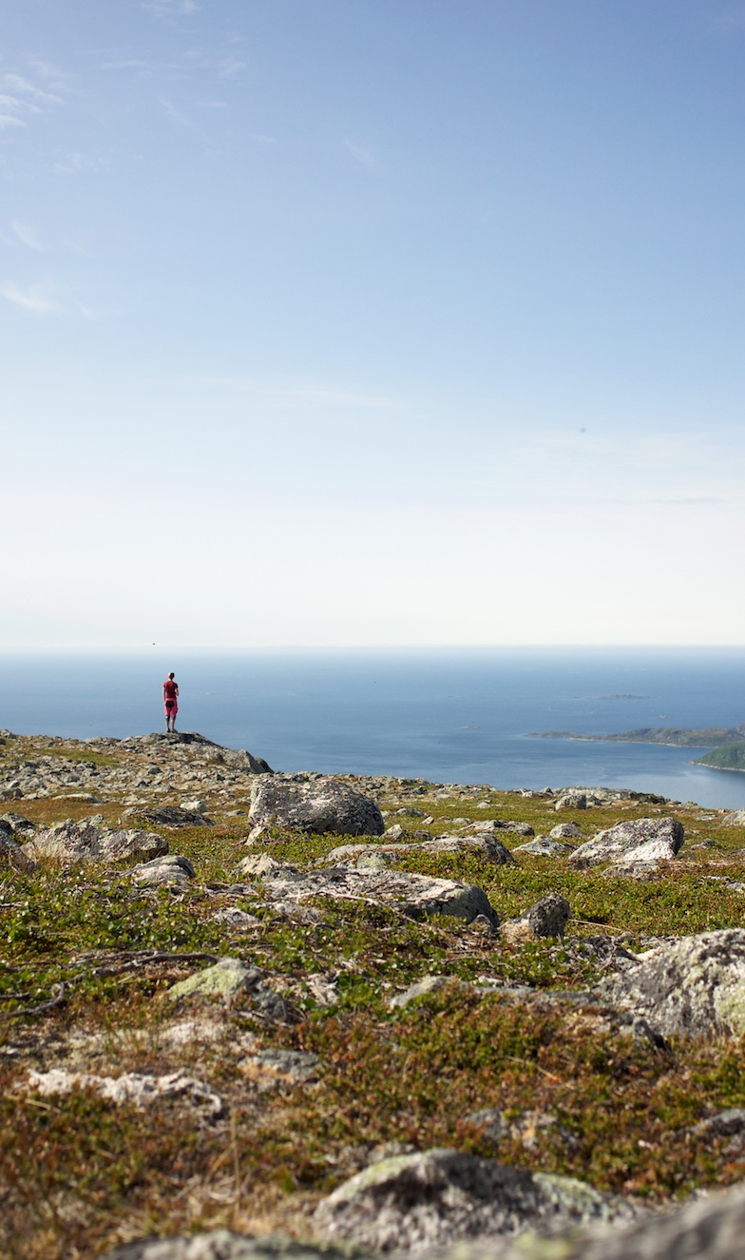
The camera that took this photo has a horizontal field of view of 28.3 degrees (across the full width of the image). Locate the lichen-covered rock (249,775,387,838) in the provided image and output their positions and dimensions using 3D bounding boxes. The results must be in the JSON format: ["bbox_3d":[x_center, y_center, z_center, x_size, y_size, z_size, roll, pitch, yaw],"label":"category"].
[{"bbox_3d":[-0.220,0.692,5.800,0.520,0.225,0.400,0,0,0],"label":"lichen-covered rock"}]

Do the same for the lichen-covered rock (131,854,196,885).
[{"bbox_3d":[-0.437,0.493,3.080,0.135,0.060,0.110,0,0,0],"label":"lichen-covered rock"}]

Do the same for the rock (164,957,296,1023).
[{"bbox_3d":[-0.211,0.536,2.200,0.185,0.090,0.140,0,0,0],"label":"rock"}]

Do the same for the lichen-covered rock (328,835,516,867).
[{"bbox_3d":[0.161,0.720,4.850,0.600,0.100,0.340,0,0,0],"label":"lichen-covered rock"}]

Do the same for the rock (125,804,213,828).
[{"bbox_3d":[-0.678,0.608,4.900,0.295,0.080,0.220,0,0,0],"label":"rock"}]

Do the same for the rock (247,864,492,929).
[{"bbox_3d":[0.004,0.462,2.650,0.430,0.100,0.260,0,0,22],"label":"rock"}]

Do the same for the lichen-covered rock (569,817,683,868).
[{"bbox_3d":[0.708,0.580,4.100,0.320,0.135,0.250,0,0,0],"label":"lichen-covered rock"}]

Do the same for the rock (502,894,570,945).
[{"bbox_3d":[0.267,0.466,2.400,0.110,0.085,0.090,0,0,0],"label":"rock"}]

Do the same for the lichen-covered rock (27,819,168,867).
[{"bbox_3d":[-0.652,0.495,3.500,0.335,0.110,0.250,0,0,0],"label":"lichen-covered rock"}]

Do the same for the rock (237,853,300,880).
[{"bbox_3d":[-0.218,0.492,3.100,0.135,0.060,0.110,0,0,0],"label":"rock"}]

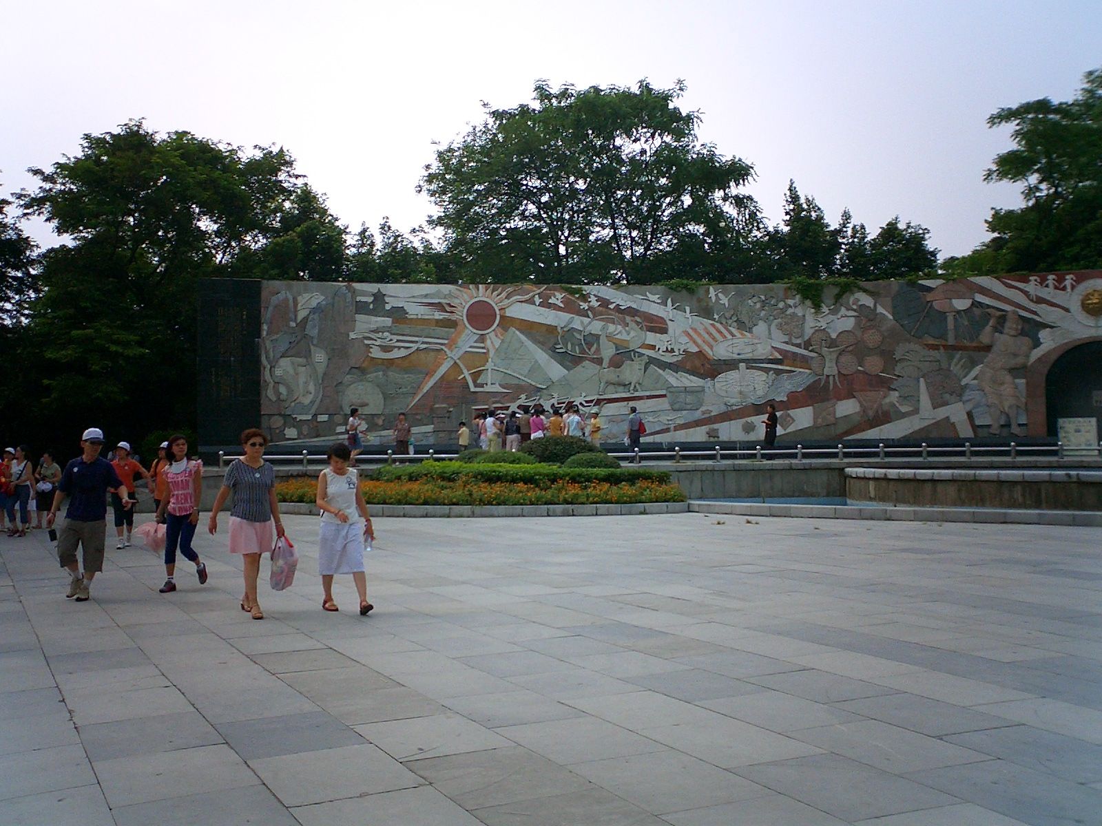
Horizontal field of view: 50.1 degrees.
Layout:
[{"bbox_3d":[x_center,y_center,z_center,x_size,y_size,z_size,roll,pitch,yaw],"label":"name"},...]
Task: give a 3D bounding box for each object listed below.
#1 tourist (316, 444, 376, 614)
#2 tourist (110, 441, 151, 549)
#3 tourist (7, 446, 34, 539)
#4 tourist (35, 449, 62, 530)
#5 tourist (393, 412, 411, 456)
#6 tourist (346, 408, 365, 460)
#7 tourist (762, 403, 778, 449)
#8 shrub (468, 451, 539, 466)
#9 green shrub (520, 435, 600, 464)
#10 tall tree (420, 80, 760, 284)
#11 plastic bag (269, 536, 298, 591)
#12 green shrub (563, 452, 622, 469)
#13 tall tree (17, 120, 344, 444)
[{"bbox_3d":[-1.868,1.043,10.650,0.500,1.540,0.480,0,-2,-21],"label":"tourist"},{"bbox_3d":[-6.378,1.256,17.900,0.620,1.630,0.420,-1,-2,0],"label":"tourist"},{"bbox_3d":[-9.492,1.411,21.100,0.500,1.580,0.420,-1,-2,25],"label":"tourist"},{"bbox_3d":[-9.775,1.498,22.900,0.500,1.520,0.360,-1,-2,6],"label":"tourist"},{"bbox_3d":[-4.527,0.772,35.800,0.520,1.560,0.320,0,-2,-7],"label":"tourist"},{"bbox_3d":[-5.347,0.673,32.300,0.550,1.610,0.500,-1,-2,-3],"label":"tourist"},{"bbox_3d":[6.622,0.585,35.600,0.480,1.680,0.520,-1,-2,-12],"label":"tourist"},{"bbox_3d":[-1.095,1.115,27.000,1.600,0.550,1.450,0,-2,-6],"label":"shrub"},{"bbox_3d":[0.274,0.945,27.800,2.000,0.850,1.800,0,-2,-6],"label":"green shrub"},{"bbox_3d":[1.492,-5.549,48.240,13.860,16.080,13.000,-1,-2,0],"label":"tall tree"},{"bbox_3d":[-2.326,1.304,10.250,0.260,0.480,0.200,0,-2,-20],"label":"plastic bag"},{"bbox_3d":[1.042,1.348,30.000,1.530,0.720,1.450,-1,-2,0],"label":"green shrub"},{"bbox_3d":[-13.752,-3.996,43.691,12.080,13.590,11.000,-1,-2,0],"label":"tall tree"}]

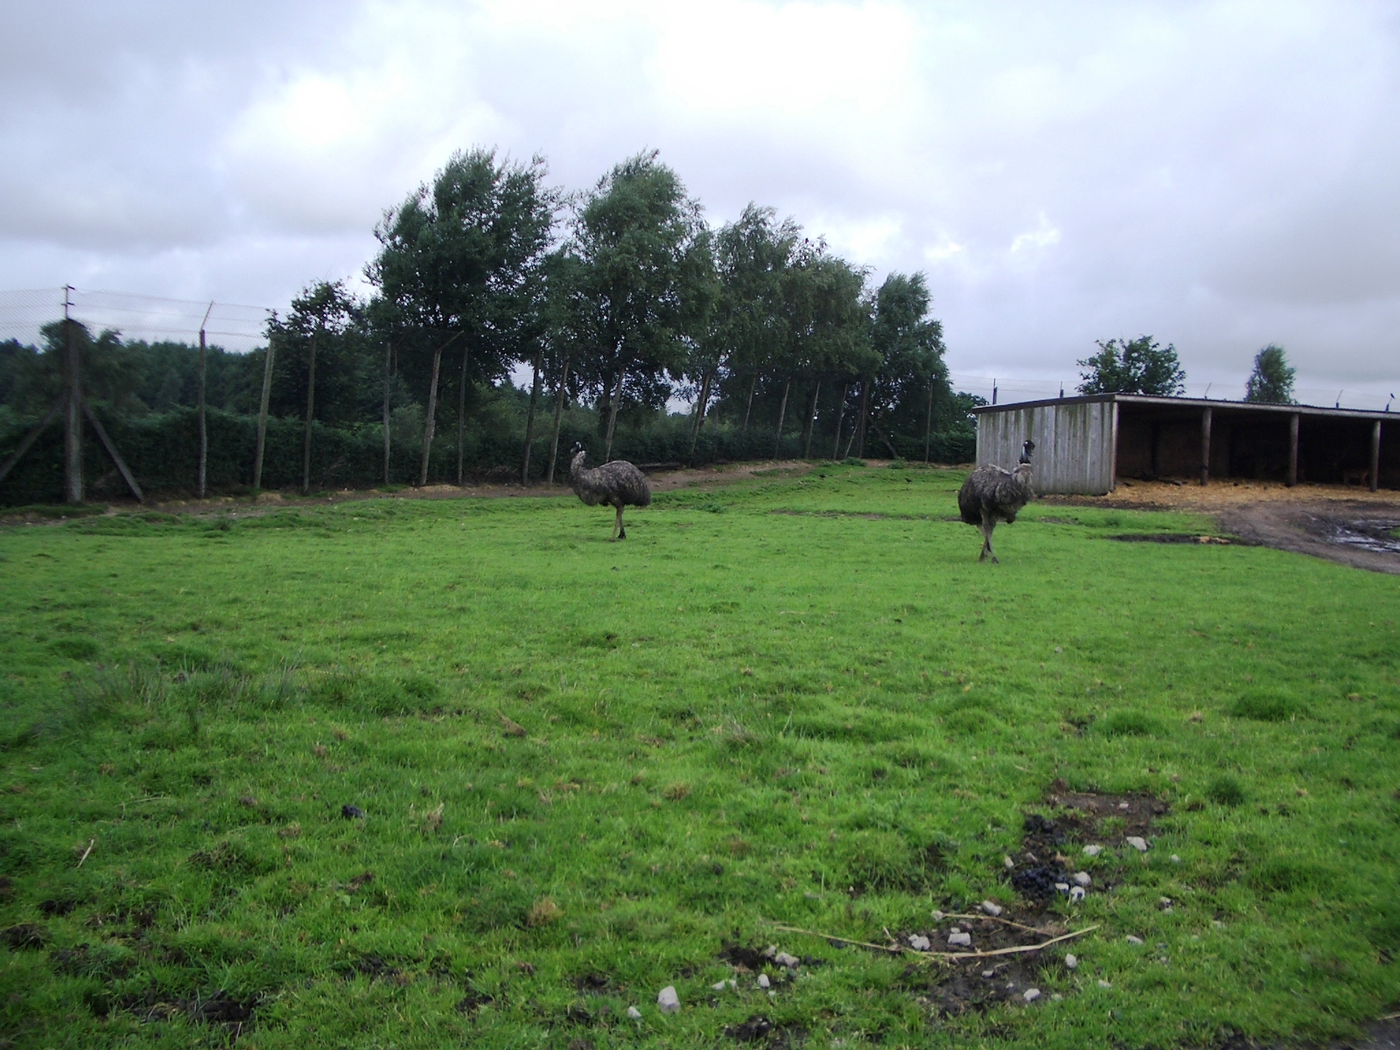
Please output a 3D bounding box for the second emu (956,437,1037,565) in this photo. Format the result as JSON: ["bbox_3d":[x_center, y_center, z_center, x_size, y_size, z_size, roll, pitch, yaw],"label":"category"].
[{"bbox_3d":[3.518,-0.286,16.800,1.050,1.467,0.500,4,5,44],"label":"second emu"}]

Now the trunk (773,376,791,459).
[{"bbox_3d":[3.314,-4.266,56.830,0.180,3.360,0.180,11,6,2],"label":"trunk"}]

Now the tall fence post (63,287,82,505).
[{"bbox_3d":[-11.009,-2.077,24.877,0.270,3.449,0.270,-1,4,-24],"label":"tall fence post"}]

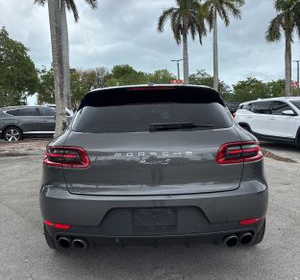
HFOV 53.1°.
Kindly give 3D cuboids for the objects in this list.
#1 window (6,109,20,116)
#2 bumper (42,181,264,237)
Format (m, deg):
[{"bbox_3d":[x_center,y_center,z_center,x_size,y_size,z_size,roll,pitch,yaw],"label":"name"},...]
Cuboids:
[{"bbox_3d":[-5.453,-1.099,12.050,0.560,0.310,0.120,-1,6,0],"label":"window"},{"bbox_3d":[0.035,0.475,2.233,1.820,0.370,0.430,-1,6,0],"label":"bumper"}]

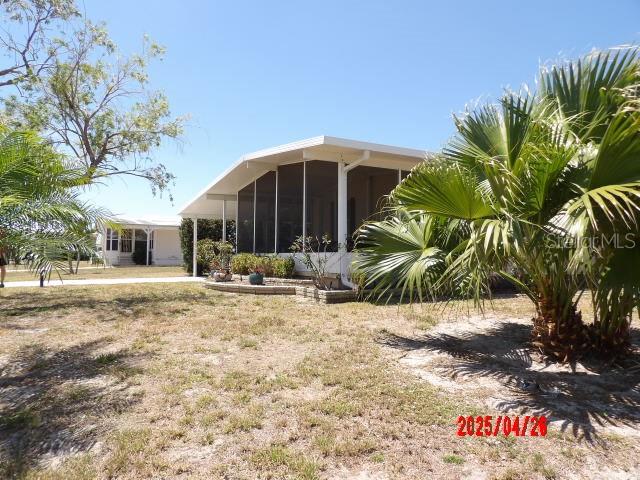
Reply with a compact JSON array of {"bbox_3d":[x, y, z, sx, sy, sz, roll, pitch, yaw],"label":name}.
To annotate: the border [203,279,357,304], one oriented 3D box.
[{"bbox_3d":[-1.030,1.150,10.250,4.300,0.280,1.200,-1,-2,38],"label":"border"}]

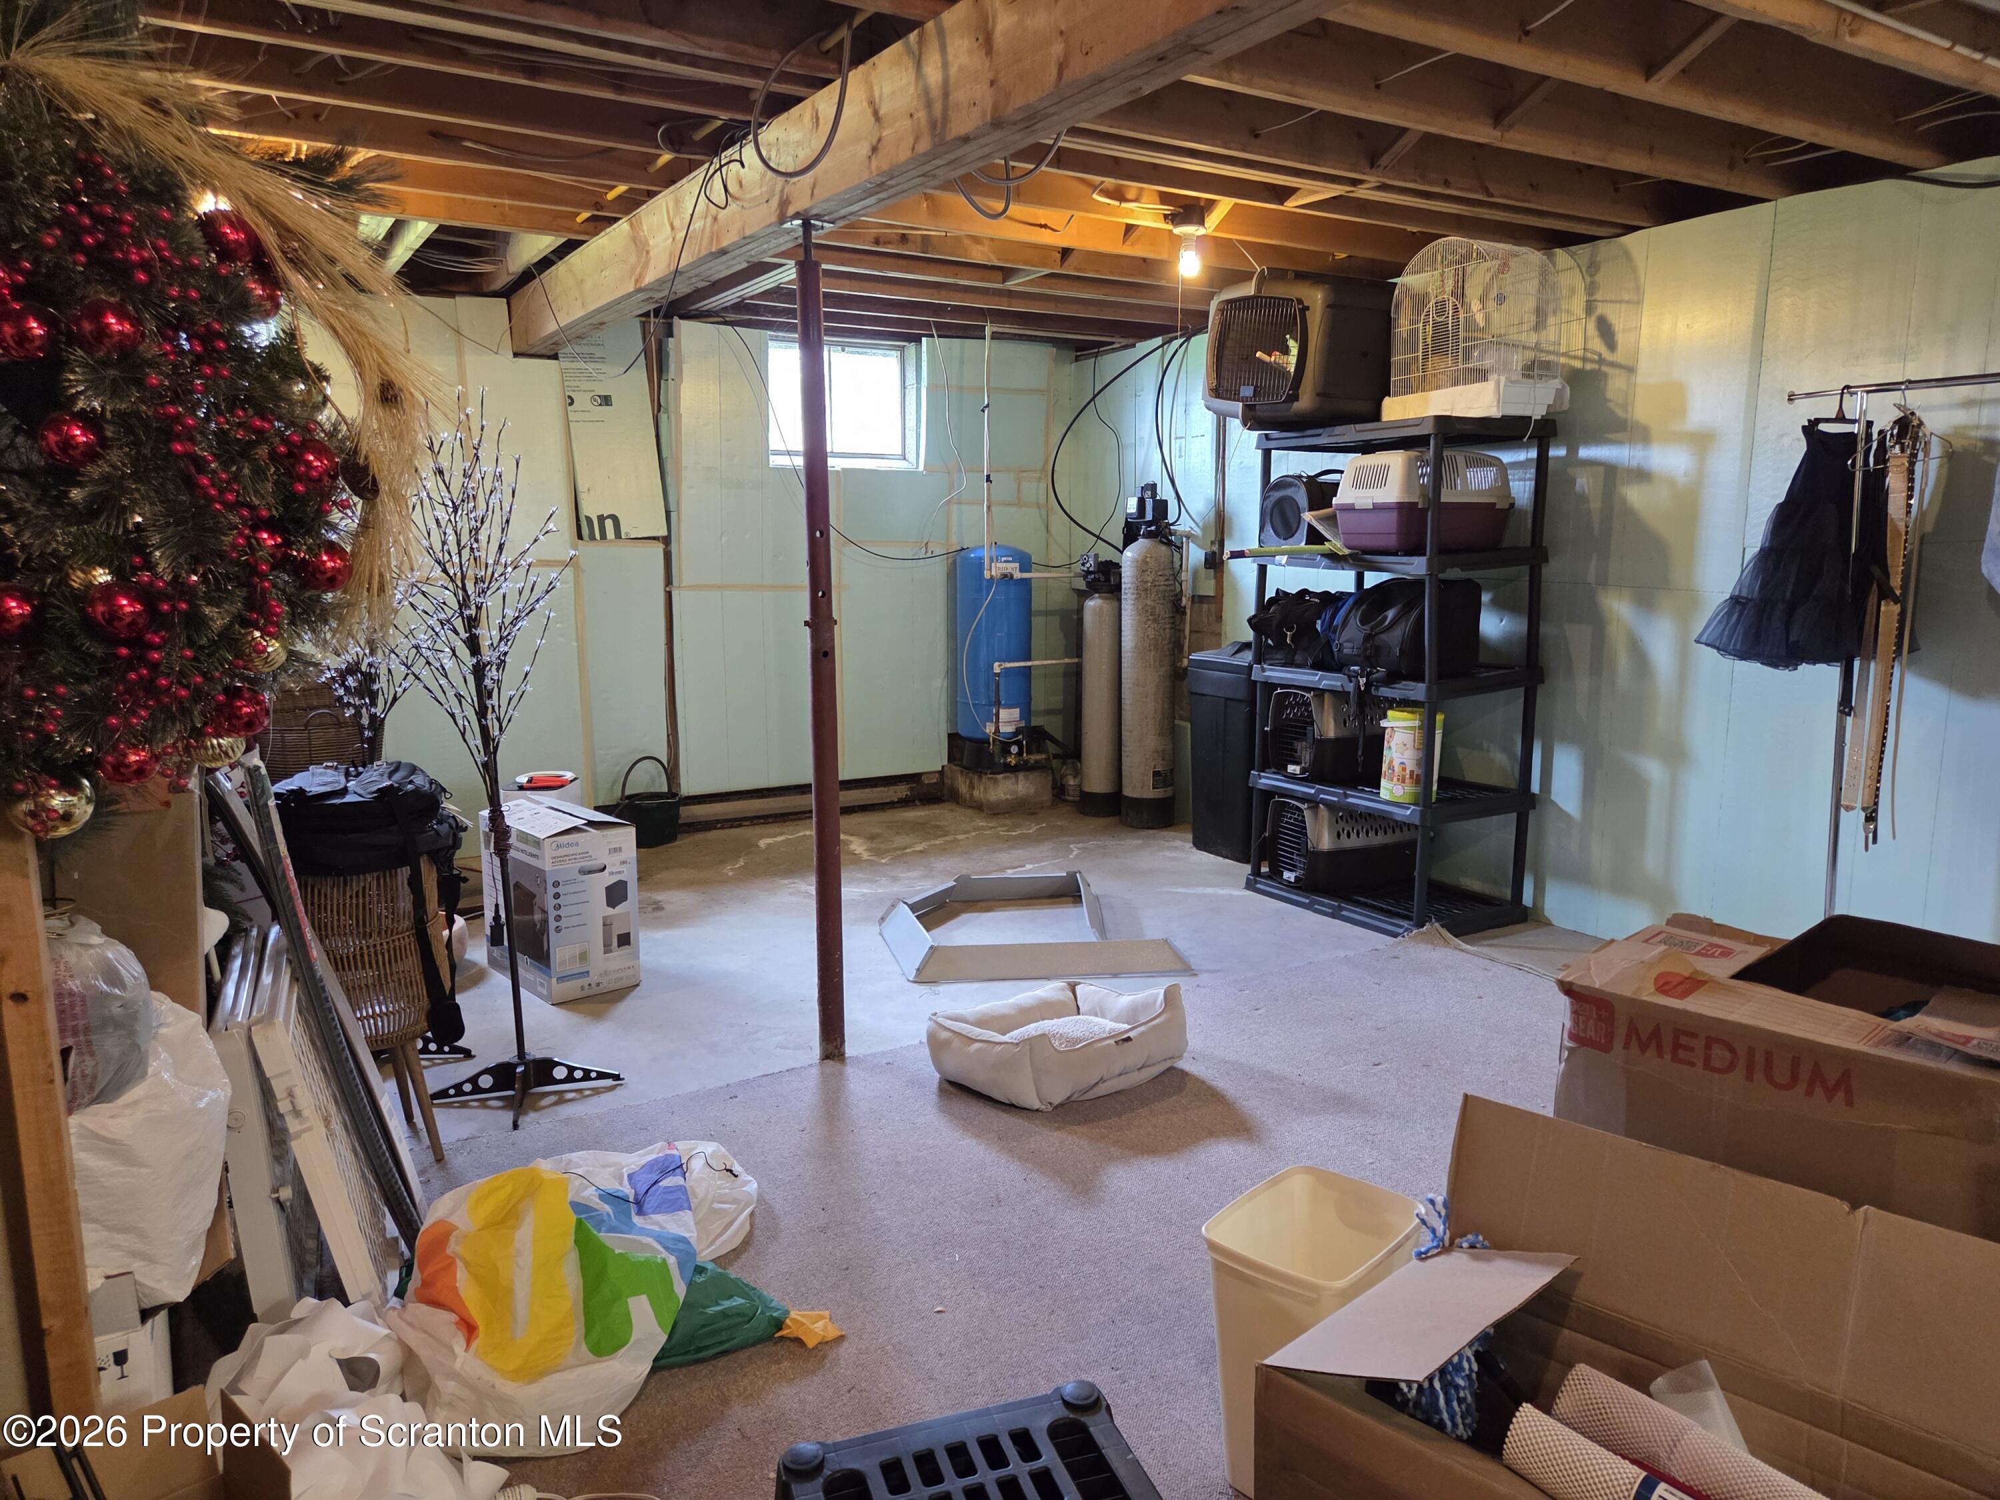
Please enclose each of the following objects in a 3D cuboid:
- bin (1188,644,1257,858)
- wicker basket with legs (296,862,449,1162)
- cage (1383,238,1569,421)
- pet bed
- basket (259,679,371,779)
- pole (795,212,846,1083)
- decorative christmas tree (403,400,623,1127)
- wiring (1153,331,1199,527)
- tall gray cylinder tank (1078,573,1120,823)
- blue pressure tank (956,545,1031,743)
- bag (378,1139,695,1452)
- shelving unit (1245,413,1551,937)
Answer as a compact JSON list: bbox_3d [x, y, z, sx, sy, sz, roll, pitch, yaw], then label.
[{"bbox_3d":[1.152,0.006,6.041,0.370,0.930,0.375,-7,11,-32],"label":"bin"},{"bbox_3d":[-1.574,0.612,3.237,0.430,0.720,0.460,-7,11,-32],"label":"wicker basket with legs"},{"bbox_3d":[1.755,-1.515,4.854,0.310,0.650,0.640,-4,10,-20],"label":"cage"},{"bbox_3d":[0.174,0.782,3.678,0.570,0.205,0.390,-9,12,-40],"label":"pet bed"},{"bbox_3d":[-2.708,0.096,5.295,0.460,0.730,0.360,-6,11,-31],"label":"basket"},{"bbox_3d":[-0.473,-0.242,3.530,0.085,2.220,0.085,0,9,0],"label":"pole"},{"bbox_3d":[-1.287,0.028,3.432,0.500,1.800,0.490,-2,10,-11],"label":"decorative christmas tree"},{"bbox_3d":[0.848,-1.536,6.403,0.140,0.940,0.320,-7,11,-32],"label":"wiring"},{"bbox_3d":[0.523,-0.263,6.832,0.200,1.200,0.200,0,9,0],"label":"tall gray cylinder tank"},{"bbox_3d":[-0.026,-0.559,7.179,0.410,1.048,0.410,0,9,0],"label":"blue pressure tank"},{"bbox_3d":[-0.807,0.937,2.316,0.520,0.280,0.550,-4,10,-20],"label":"bag"},{"bbox_3d":[1.500,-0.296,5.098,0.595,1.830,0.915,-6,11,-29],"label":"shelving unit"}]

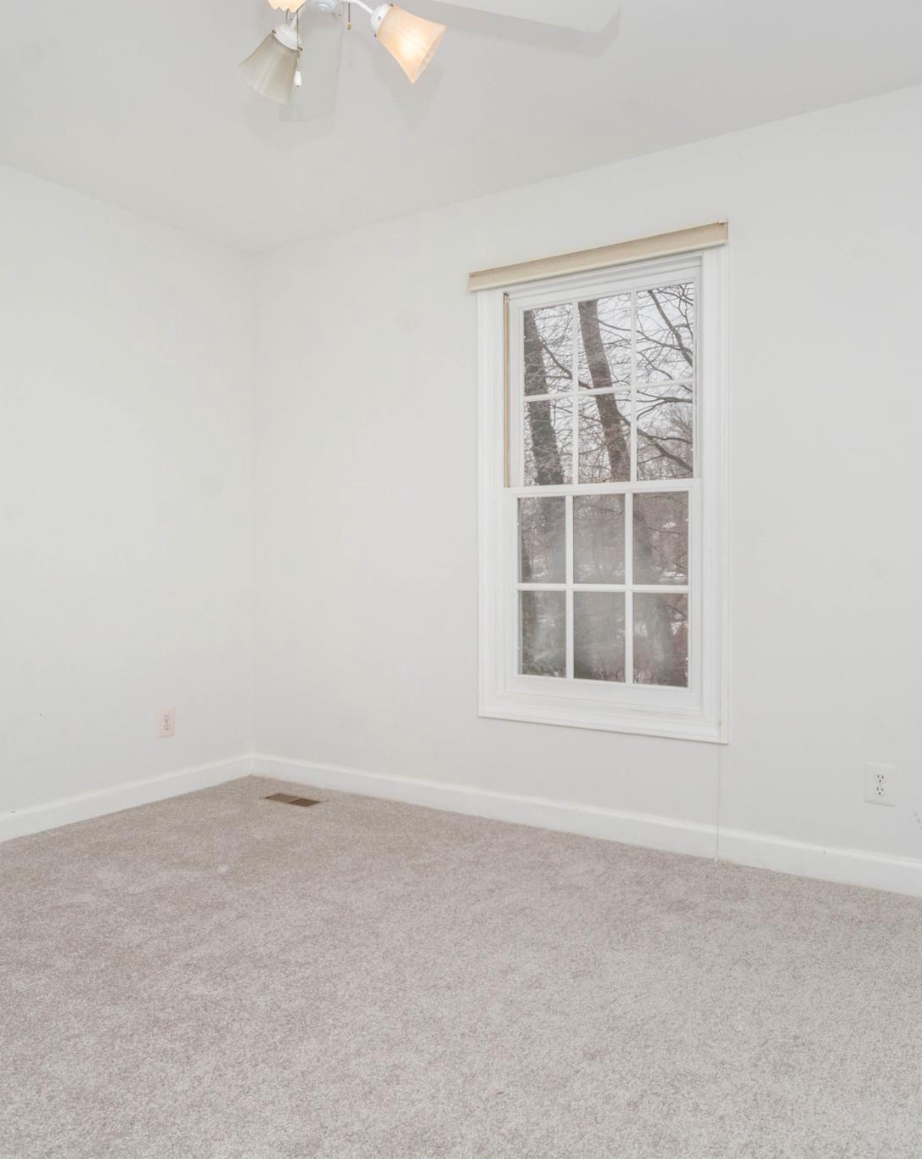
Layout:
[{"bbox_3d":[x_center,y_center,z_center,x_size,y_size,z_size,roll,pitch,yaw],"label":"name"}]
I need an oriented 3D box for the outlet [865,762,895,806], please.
[{"bbox_3d":[1.288,0.630,2.670,0.079,0.121,0.015,1,1,32],"label":"outlet"}]

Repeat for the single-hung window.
[{"bbox_3d":[0.489,-0.322,3.172,0.972,1.743,0.070,1,1,32],"label":"single-hung window"}]

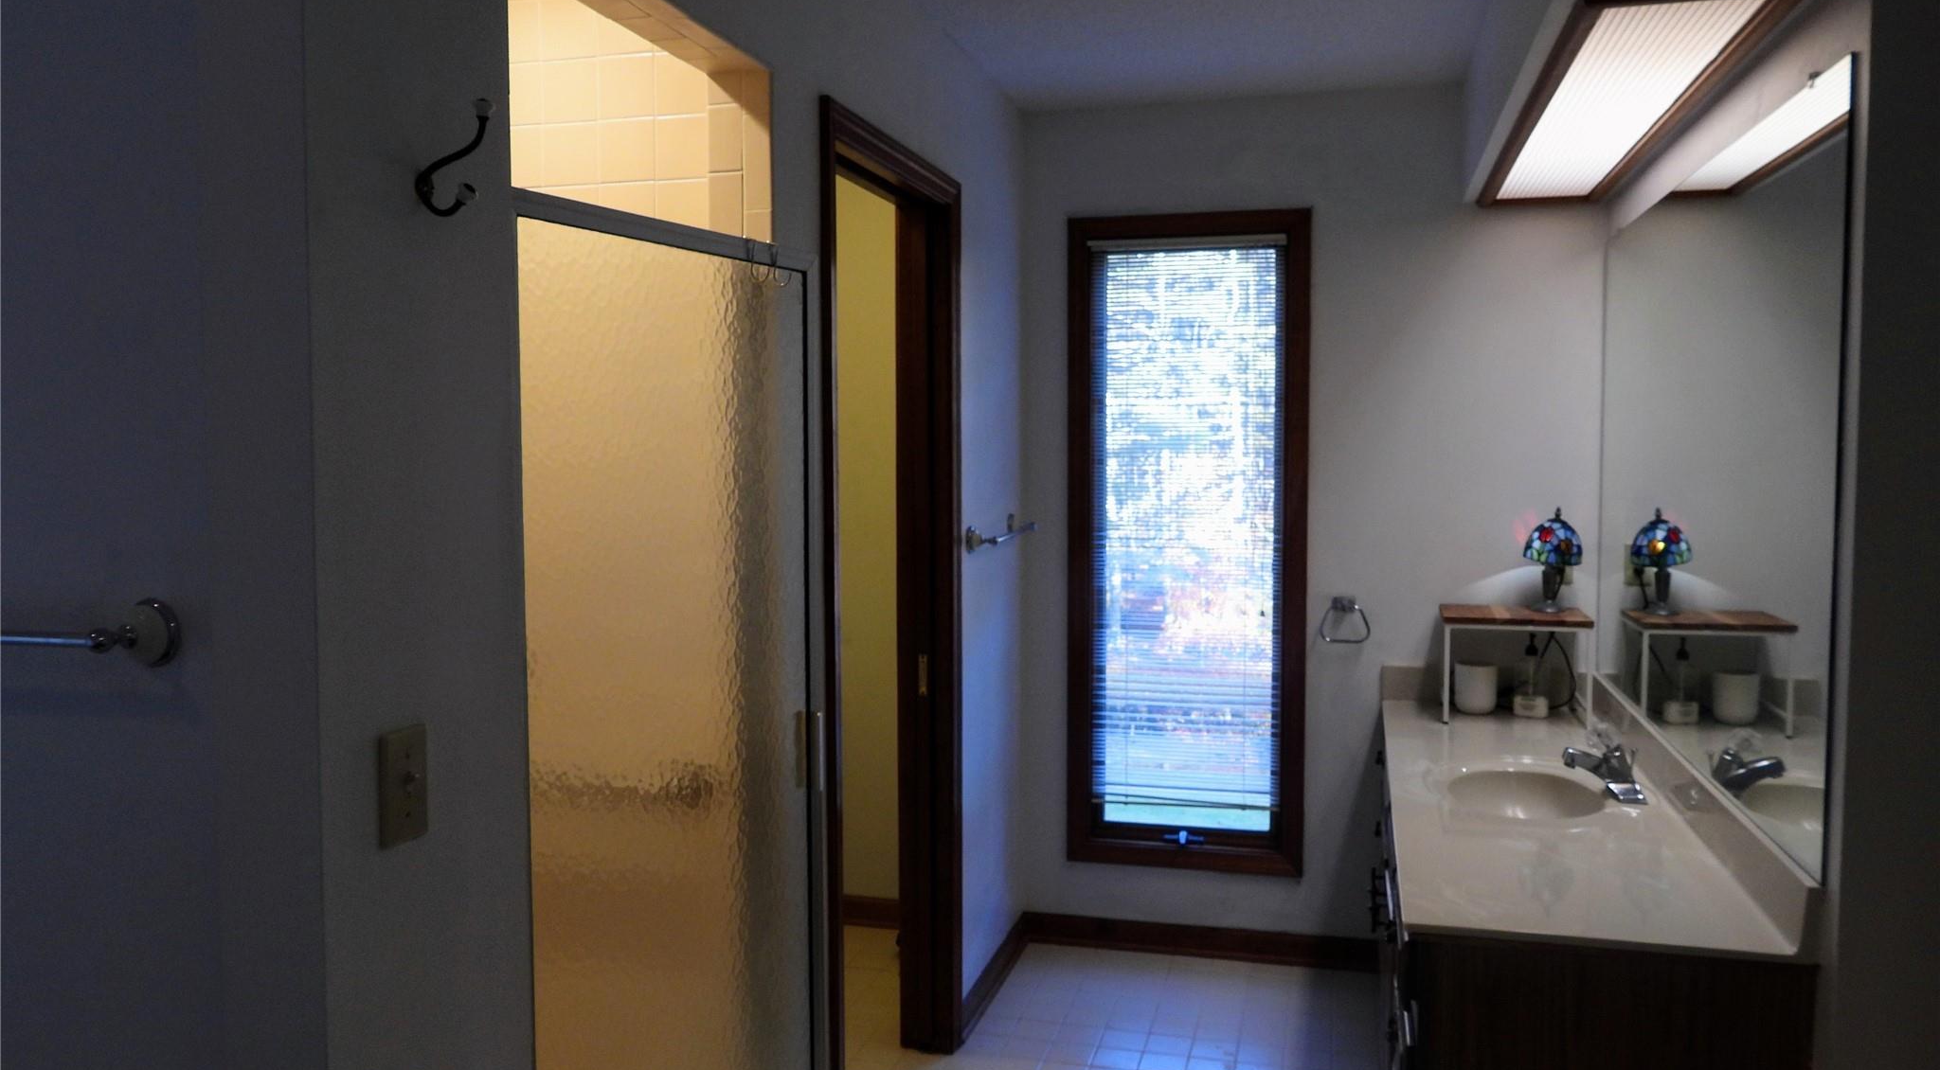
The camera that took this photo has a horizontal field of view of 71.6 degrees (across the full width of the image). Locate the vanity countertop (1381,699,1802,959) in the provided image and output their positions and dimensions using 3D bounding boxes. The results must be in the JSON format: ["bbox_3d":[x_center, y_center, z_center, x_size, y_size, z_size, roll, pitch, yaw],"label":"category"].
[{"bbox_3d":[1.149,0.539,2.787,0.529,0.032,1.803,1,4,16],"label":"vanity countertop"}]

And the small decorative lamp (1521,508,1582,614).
[{"bbox_3d":[1.497,0.064,3.456,0.139,0.264,0.139,1,4,16],"label":"small decorative lamp"}]

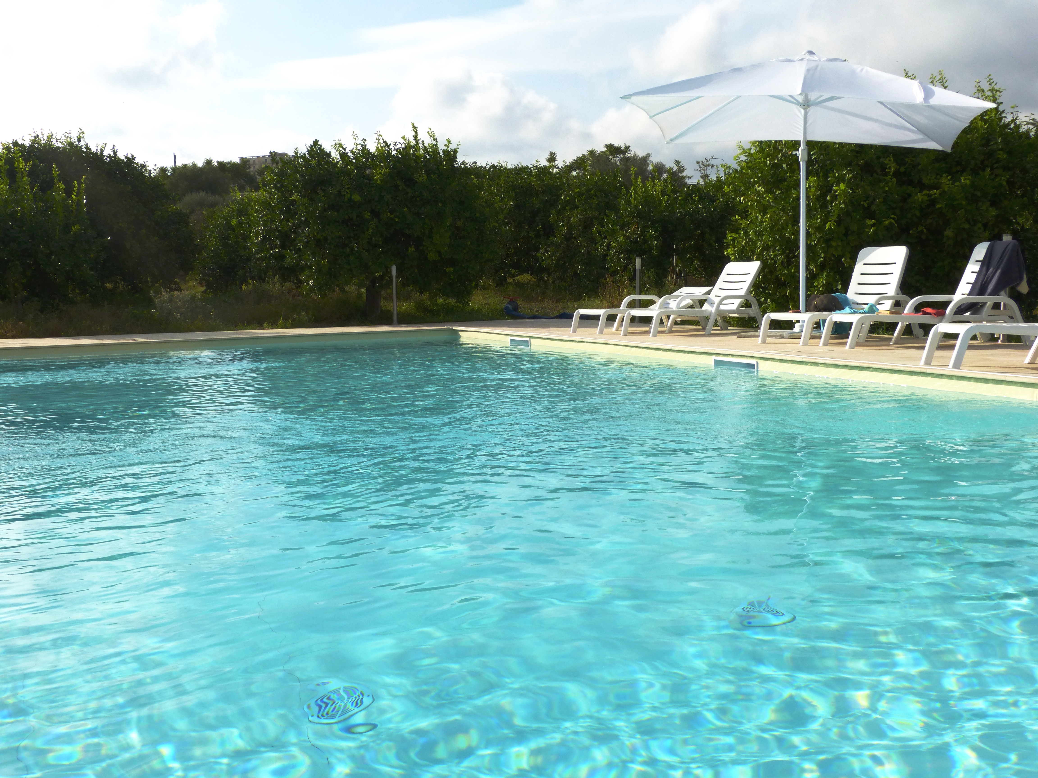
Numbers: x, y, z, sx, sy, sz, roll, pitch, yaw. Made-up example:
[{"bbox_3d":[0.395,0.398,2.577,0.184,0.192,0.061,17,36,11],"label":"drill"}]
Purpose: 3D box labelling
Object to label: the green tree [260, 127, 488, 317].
[{"bbox_3d":[-2.634,-2.944,18.723,4.000,3.250,3.800,-1,6,0],"label":"green tree"}]

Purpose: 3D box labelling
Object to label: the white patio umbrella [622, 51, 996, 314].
[{"bbox_3d":[2.963,-2.035,10.982,3.233,2.923,3.233,1,6,16],"label":"white patio umbrella"}]

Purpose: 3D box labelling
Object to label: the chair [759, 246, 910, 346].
[{"bbox_3d":[2.993,-0.881,9.752,1.680,0.864,0.673,-5,7,-36],"label":"chair"}]

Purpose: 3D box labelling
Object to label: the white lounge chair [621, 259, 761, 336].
[{"bbox_3d":[1.924,-1.000,11.515,1.685,0.782,0.673,-4,7,-34],"label":"white lounge chair"}]

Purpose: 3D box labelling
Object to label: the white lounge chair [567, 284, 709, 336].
[{"bbox_3d":[1.489,-0.939,12.344,1.892,0.509,0.673,-5,7,-37],"label":"white lounge chair"}]

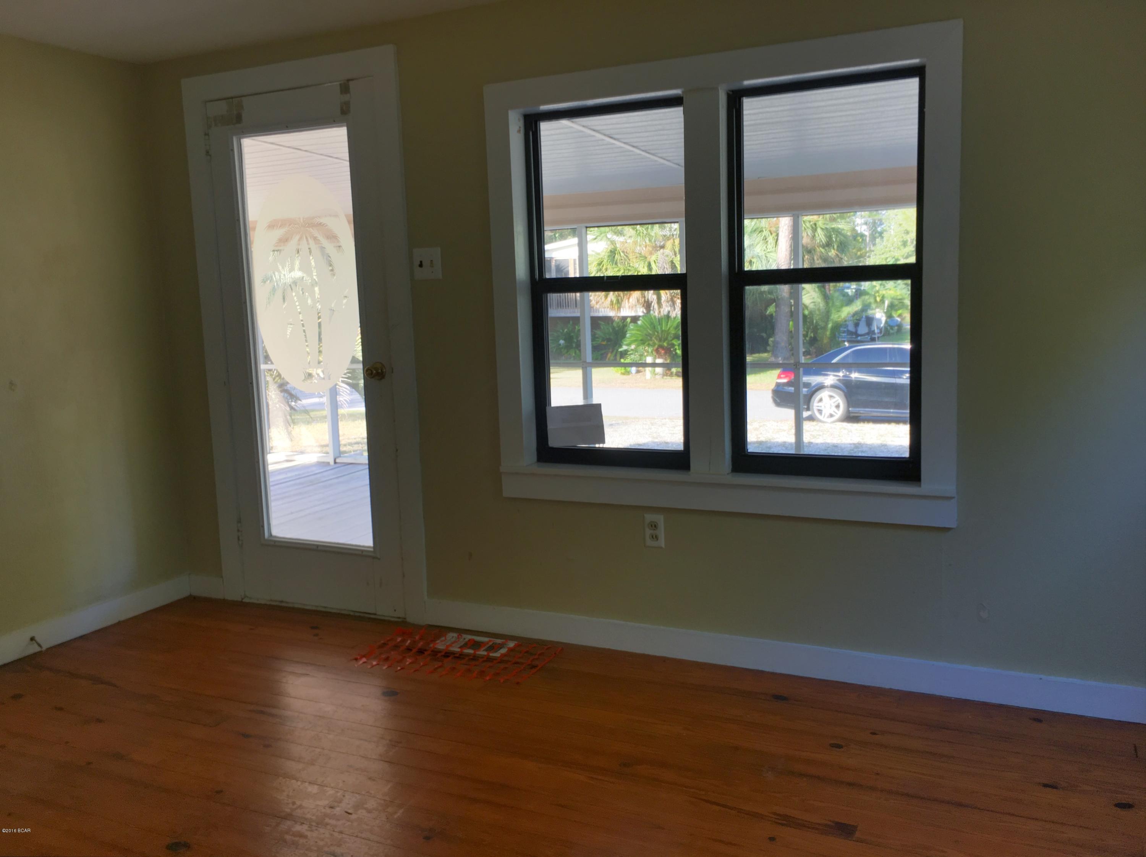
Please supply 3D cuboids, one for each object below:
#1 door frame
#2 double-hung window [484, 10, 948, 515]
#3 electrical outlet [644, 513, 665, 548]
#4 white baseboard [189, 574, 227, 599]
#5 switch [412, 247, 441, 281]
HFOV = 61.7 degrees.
[{"bbox_3d":[-1.042,-0.325,3.802,1.026,2.140,0.100,2,8,25],"label":"door frame"},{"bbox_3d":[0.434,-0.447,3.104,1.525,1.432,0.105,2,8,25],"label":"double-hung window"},{"bbox_3d":[0.277,0.347,3.256,0.072,0.113,0.010,2,8,25],"label":"electrical outlet"},{"bbox_3d":[-1.580,0.682,4.154,0.191,0.098,0.018,2,8,25],"label":"white baseboard"},{"bbox_3d":[-0.524,-0.599,3.487,0.119,0.112,0.013,2,8,25],"label":"switch"}]

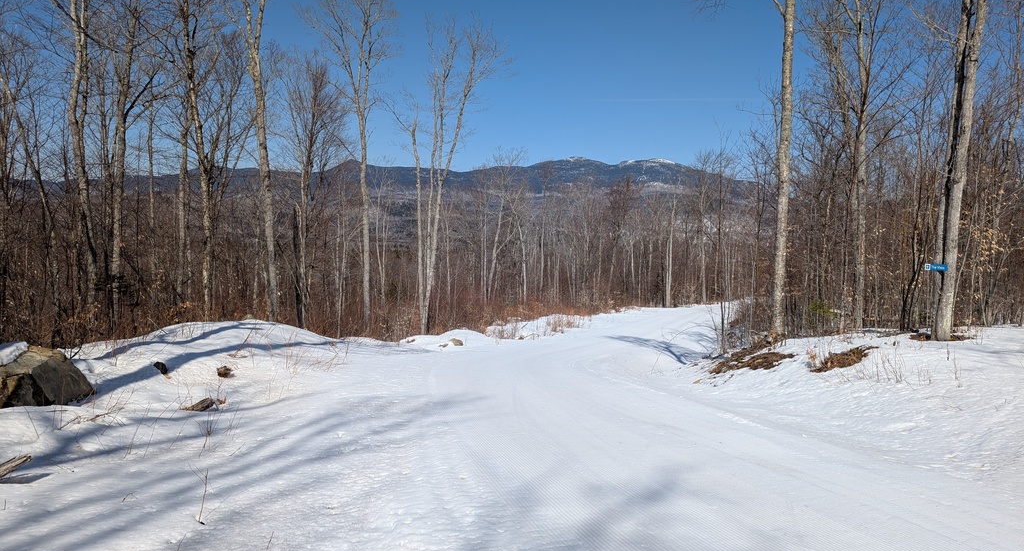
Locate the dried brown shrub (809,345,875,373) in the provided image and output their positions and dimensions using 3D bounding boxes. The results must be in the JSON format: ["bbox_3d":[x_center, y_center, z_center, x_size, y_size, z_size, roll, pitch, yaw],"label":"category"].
[{"bbox_3d":[4.802,1.202,10.300,0.960,0.340,0.700,0,2,0],"label":"dried brown shrub"}]

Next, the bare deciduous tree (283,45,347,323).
[{"bbox_3d":[-6.806,-2.929,24.500,2.210,9.650,2.100,0,2,0],"label":"bare deciduous tree"}]

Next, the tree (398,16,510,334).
[{"bbox_3d":[-1.860,-3.219,23.000,3.620,10.320,3.200,0,2,0],"label":"tree"}]

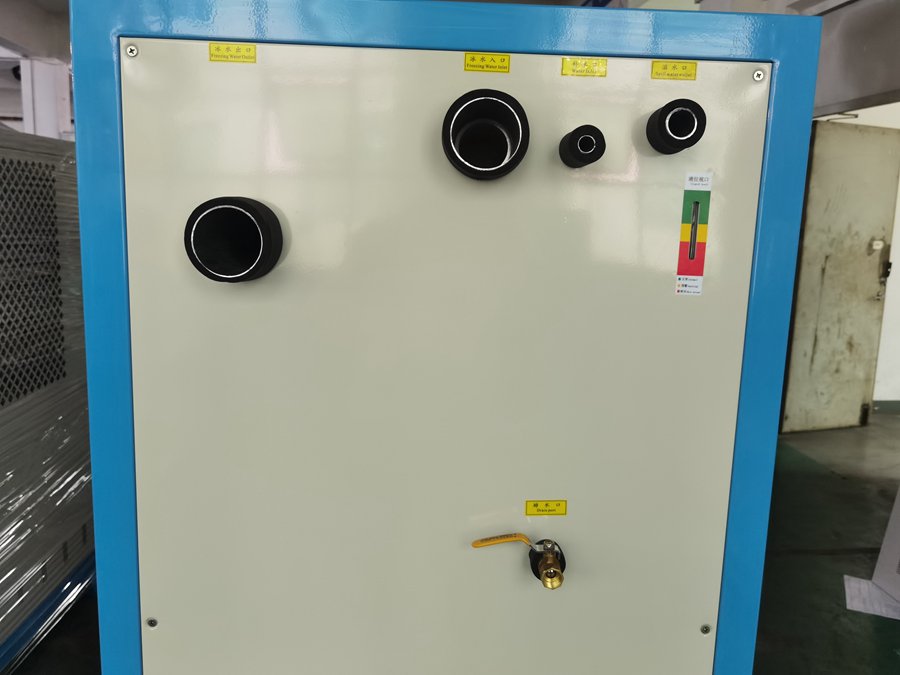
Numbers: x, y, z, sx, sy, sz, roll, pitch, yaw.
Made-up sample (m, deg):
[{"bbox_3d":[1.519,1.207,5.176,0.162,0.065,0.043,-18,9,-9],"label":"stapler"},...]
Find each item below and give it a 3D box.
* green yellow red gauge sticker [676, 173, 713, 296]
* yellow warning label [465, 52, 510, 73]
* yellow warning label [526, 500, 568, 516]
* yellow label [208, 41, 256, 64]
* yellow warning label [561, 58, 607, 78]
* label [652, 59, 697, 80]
[{"bbox_3d":[0.293,-0.123,0.843,0.031,0.144,0.002,2,9,-2],"label":"green yellow red gauge sticker"},{"bbox_3d":[0.043,-0.315,0.806,0.052,0.019,0.002,2,9,-2],"label":"yellow warning label"},{"bbox_3d":[0.123,0.217,0.890,0.052,0.020,0.002,0,9,-2],"label":"yellow warning label"},{"bbox_3d":[-0.246,-0.322,0.796,0.053,0.020,0.002,2,9,-2],"label":"yellow label"},{"bbox_3d":[0.155,-0.311,0.810,0.053,0.020,0.002,2,9,-2],"label":"yellow warning label"},{"bbox_3d":[0.260,-0.309,0.813,0.052,0.020,0.002,2,9,-2],"label":"label"}]

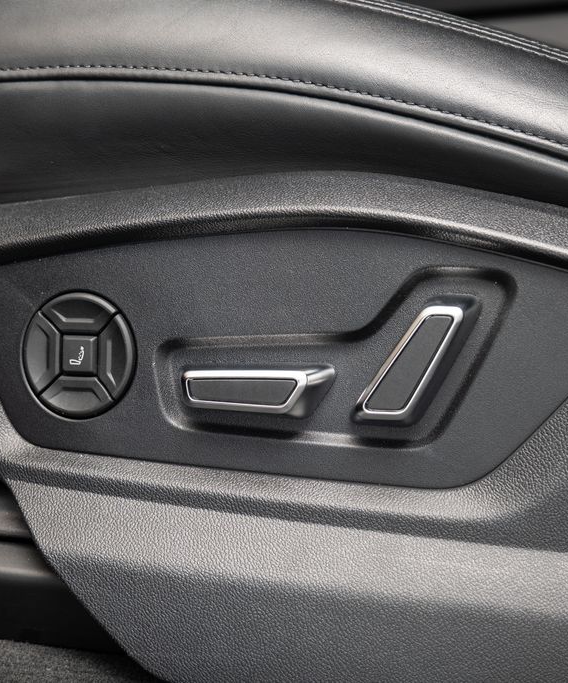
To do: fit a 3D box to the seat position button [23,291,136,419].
[{"bbox_3d":[-0.081,0.005,0.495,0.050,0.050,0.010,2,5,19],"label":"seat position button"}]

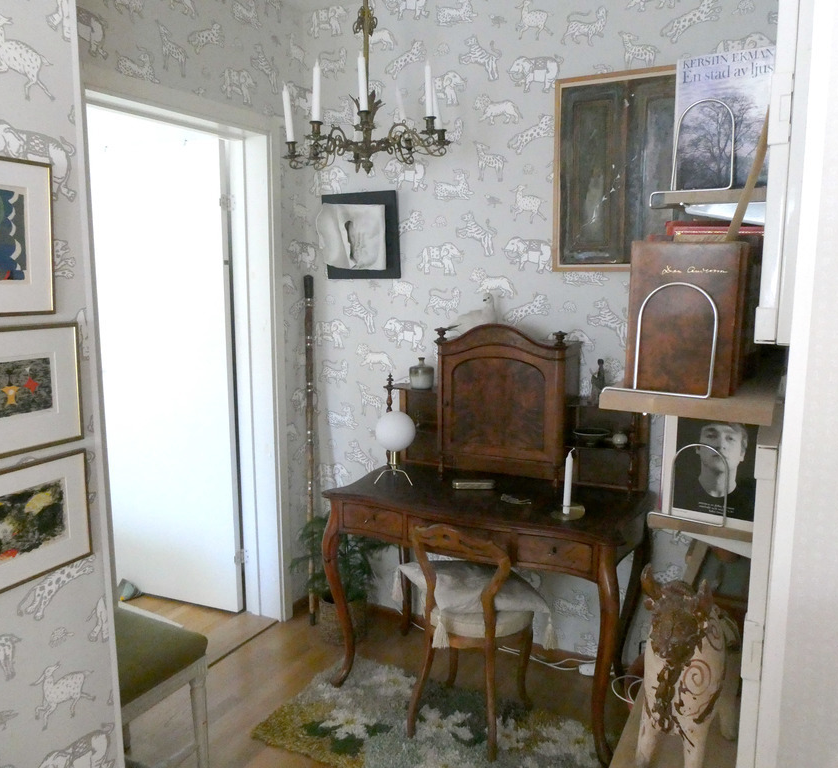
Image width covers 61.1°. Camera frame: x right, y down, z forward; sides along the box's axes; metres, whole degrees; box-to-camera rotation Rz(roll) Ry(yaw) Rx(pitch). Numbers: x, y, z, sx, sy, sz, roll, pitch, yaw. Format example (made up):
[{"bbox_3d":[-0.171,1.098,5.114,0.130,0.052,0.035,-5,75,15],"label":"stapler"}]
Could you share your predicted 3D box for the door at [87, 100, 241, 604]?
[{"bbox_3d":[-1.173,-0.014,3.212,0.800,2.053,0.040,3,8,21],"label":"door"}]

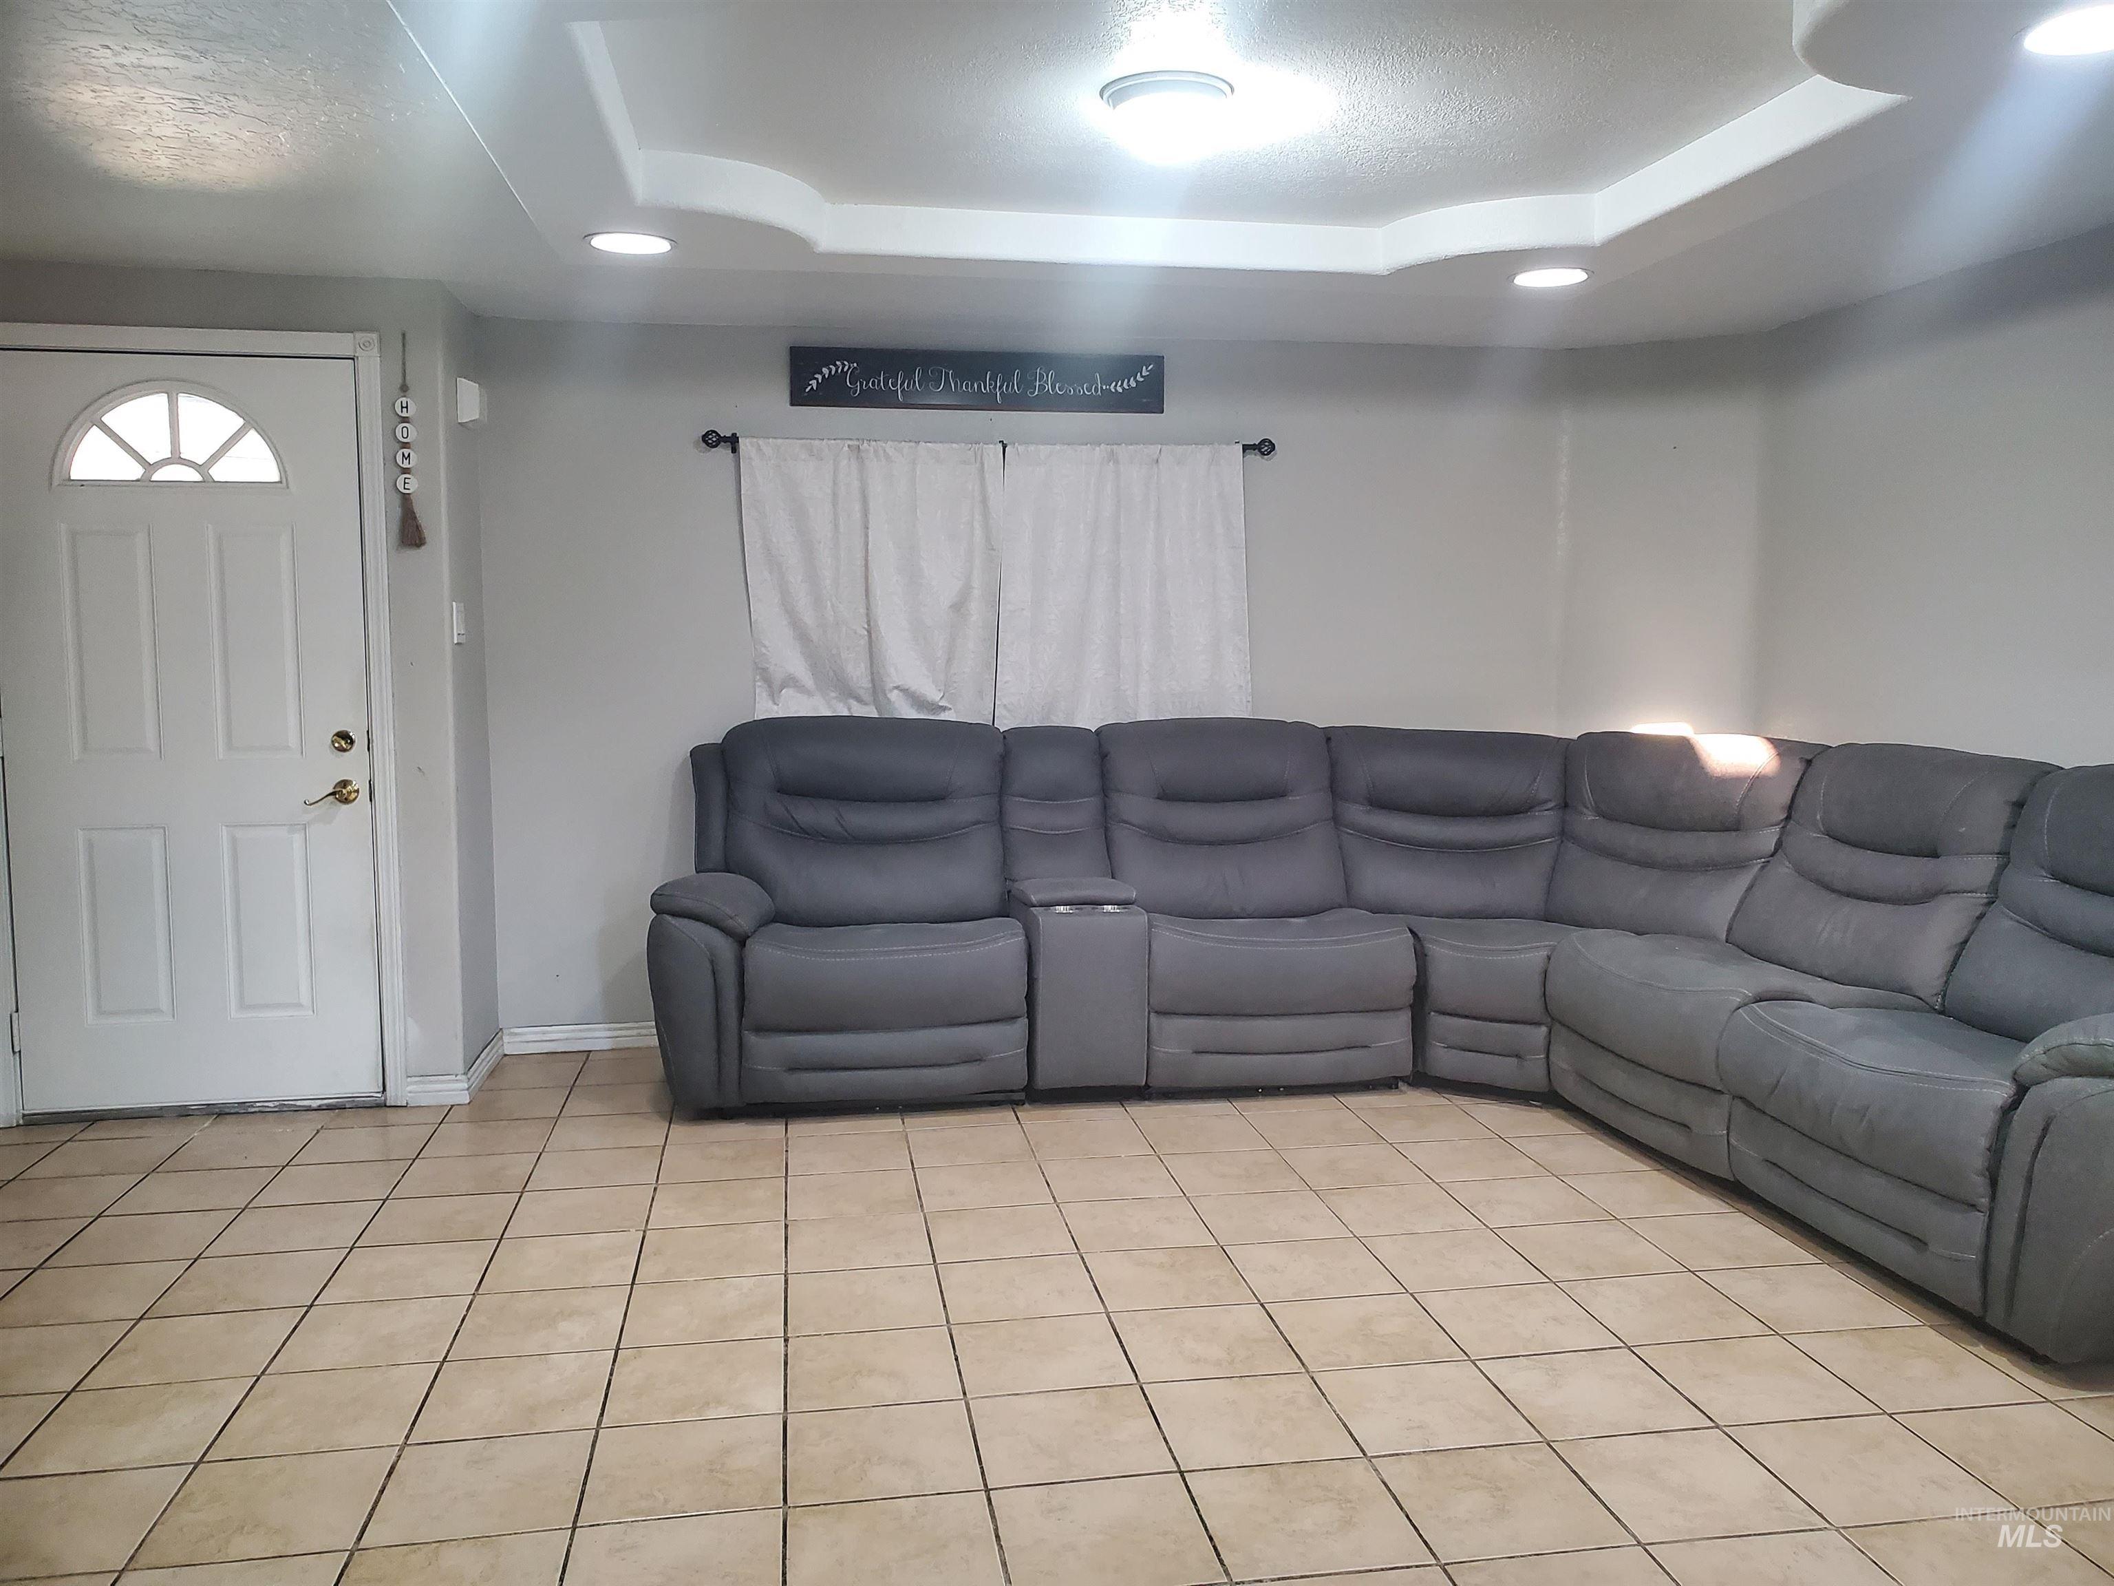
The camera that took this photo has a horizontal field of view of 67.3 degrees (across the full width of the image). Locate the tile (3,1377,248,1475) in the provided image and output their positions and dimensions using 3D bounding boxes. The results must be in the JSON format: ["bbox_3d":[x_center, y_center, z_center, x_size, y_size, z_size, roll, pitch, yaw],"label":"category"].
[{"bbox_3d":[-1.536,1.055,2.640,0.300,0.010,0.300,-1,6,-9],"label":"tile"}]

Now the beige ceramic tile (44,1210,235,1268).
[{"bbox_3d":[-1.994,0.975,3.484,0.301,0.010,0.295,-1,6,-9],"label":"beige ceramic tile"}]

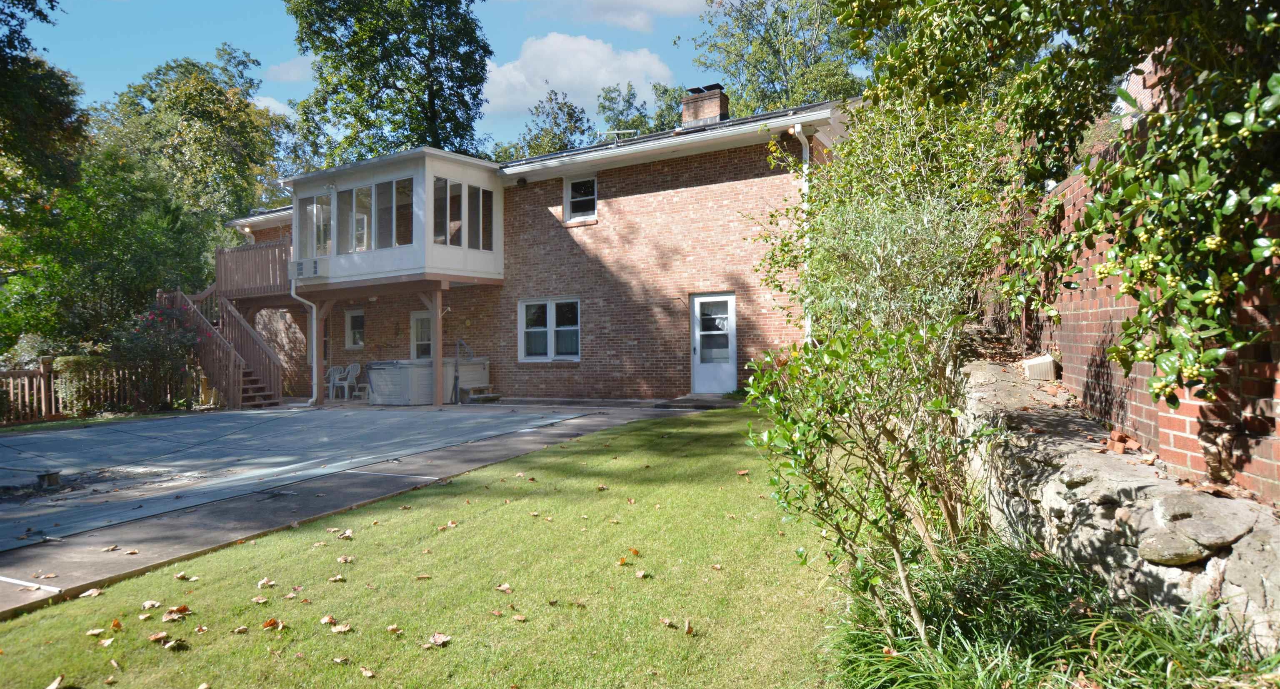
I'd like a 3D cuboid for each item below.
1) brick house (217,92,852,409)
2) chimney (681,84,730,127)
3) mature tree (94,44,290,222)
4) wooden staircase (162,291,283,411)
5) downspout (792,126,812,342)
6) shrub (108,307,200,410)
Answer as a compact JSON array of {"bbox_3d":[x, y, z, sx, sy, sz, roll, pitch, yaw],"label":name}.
[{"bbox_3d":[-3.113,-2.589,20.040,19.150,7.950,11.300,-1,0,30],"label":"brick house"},{"bbox_3d":[1.722,-6.203,17.699,1.145,1.095,0.630,-1,0,30],"label":"chimney"},{"bbox_3d":[-19.744,-6.027,29.997,8.800,14.430,8.800,-1,0,-33],"label":"mature tree"},{"bbox_3d":[-10.806,0.044,17.502,3.900,3.080,1.360,-1,0,30],"label":"wooden staircase"},{"bbox_3d":[3.101,-1.594,12.705,0.150,5.030,0.470,-1,0,30],"label":"downspout"},{"bbox_3d":[-11.764,0.325,16.399,2.150,2.593,1.900,-1,0,-36],"label":"shrub"}]

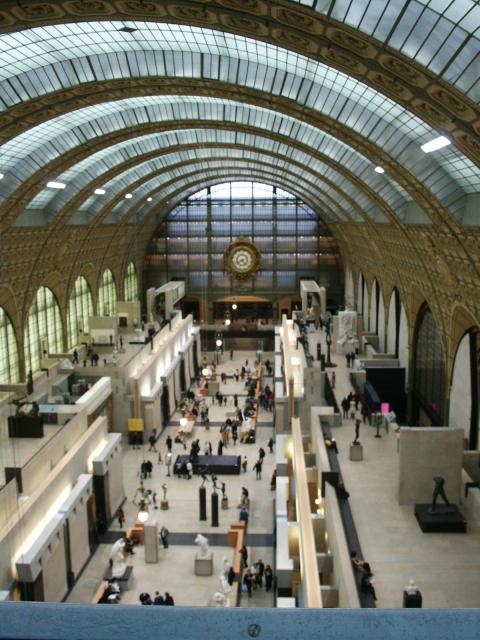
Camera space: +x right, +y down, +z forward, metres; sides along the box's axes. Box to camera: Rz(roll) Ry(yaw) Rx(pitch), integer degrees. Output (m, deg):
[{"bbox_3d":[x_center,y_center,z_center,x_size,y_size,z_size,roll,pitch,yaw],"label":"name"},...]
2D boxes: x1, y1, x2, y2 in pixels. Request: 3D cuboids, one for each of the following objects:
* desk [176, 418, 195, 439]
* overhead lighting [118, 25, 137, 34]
[{"bbox_3d":[-5.867,12.238,72.799,1.600,0.850,4.500,0,9,3],"label":"desk"},{"bbox_3d":[-4.620,-11.918,26.576,0.780,0.200,0.780,0,9,3],"label":"overhead lighting"}]

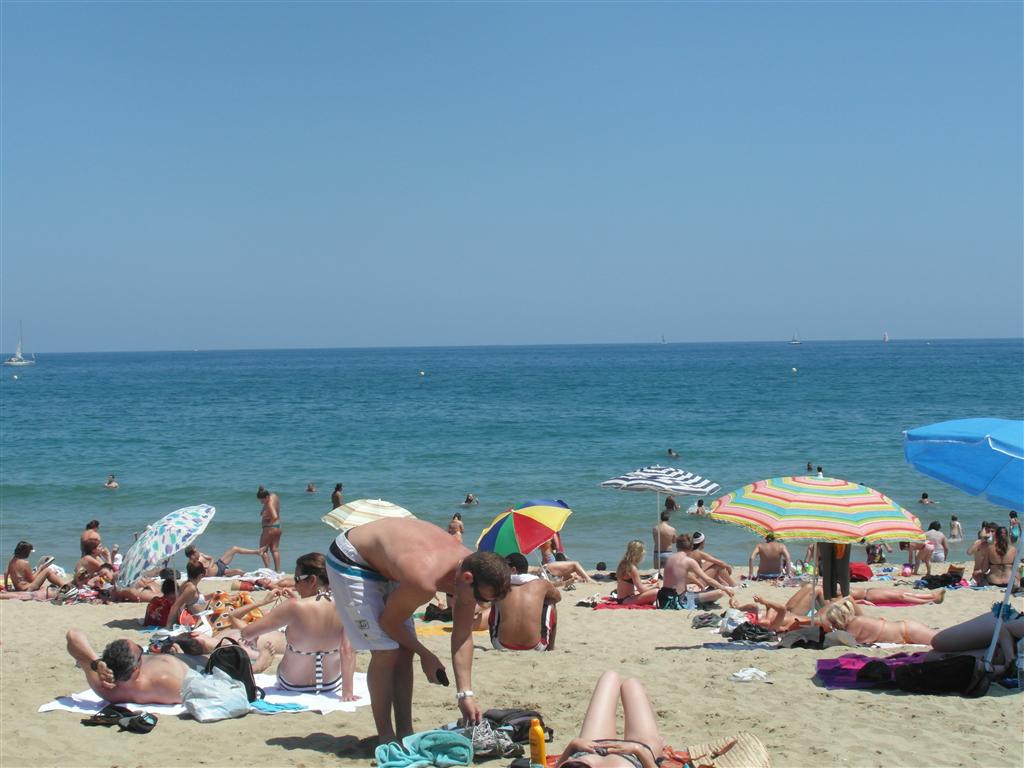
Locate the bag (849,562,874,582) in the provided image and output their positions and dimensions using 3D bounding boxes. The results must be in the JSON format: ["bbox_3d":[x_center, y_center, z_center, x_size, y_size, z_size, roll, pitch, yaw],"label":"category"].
[{"bbox_3d":[5.328,2.891,28.200,0.440,0.310,0.300,-1,1,0],"label":"bag"}]

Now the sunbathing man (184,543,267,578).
[{"bbox_3d":[-5.230,3.243,33.600,1.520,0.580,0.550,-1,1,0],"label":"sunbathing man"}]

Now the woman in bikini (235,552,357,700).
[{"bbox_3d":[-1.399,1.547,11.800,0.720,0.890,0.800,-1,1,-22],"label":"woman in bikini"}]

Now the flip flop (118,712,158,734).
[{"bbox_3d":[-1.884,1.712,9.250,0.240,0.085,0.105,0,2,38],"label":"flip flop"}]

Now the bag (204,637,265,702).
[{"bbox_3d":[-1.667,1.697,10.900,0.320,0.385,0.220,-1,1,-3],"label":"bag"}]

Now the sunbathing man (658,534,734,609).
[{"bbox_3d":[2.020,2.075,20.300,0.580,0.800,0.720,0,2,43],"label":"sunbathing man"}]

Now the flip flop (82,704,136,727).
[{"bbox_3d":[-2.326,1.916,10.600,0.300,0.110,0.150,-1,1,-6],"label":"flip flop"}]

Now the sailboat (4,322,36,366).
[{"bbox_3d":[-138.009,-11.232,515.000,9.200,12.700,3.000,-1,1,-9],"label":"sailboat"}]

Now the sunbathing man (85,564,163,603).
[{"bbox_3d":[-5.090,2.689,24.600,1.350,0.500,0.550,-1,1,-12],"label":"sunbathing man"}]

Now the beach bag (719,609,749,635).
[{"bbox_3d":[1.944,2.085,16.100,0.280,0.200,0.240,-1,1,0],"label":"beach bag"}]

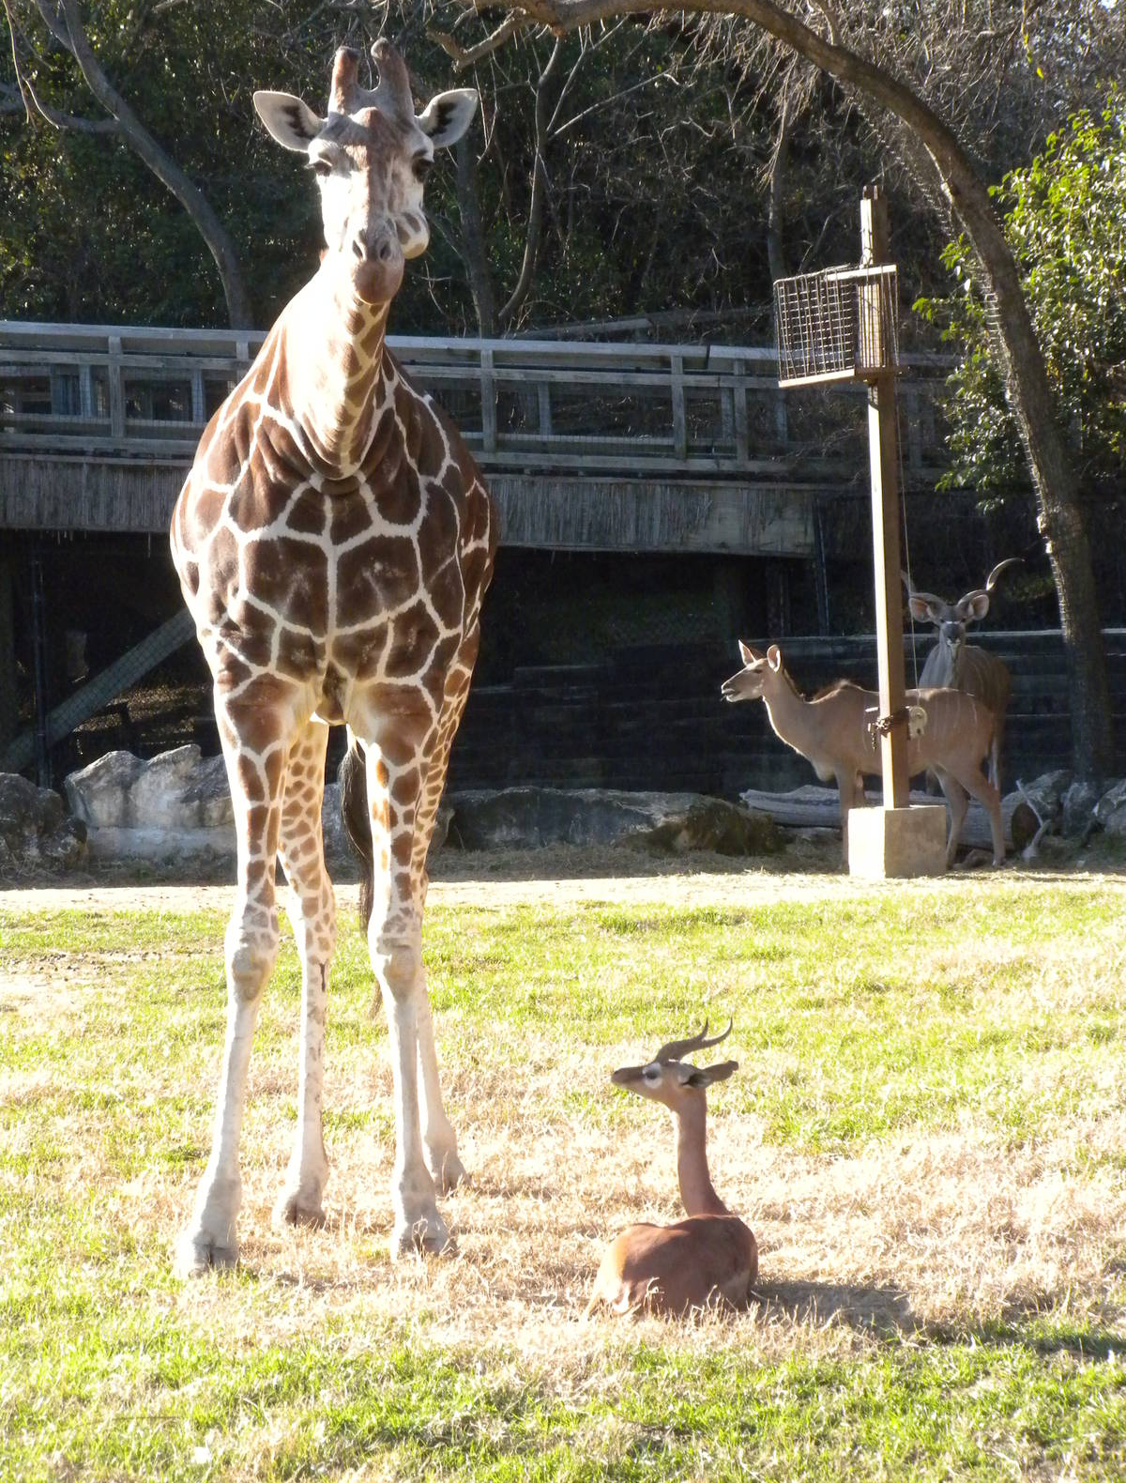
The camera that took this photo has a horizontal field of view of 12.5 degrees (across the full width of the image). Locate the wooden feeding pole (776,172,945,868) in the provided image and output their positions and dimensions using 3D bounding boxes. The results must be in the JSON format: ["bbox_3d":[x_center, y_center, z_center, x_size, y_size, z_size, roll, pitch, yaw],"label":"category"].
[{"bbox_3d":[1.877,-1.317,32.325,0.650,4.299,0.950,-2,3,-30],"label":"wooden feeding pole"}]

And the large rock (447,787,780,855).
[{"bbox_3d":[0.334,0.509,34.575,2.200,0.414,0.950,0,3,0],"label":"large rock"}]

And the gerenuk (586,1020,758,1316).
[{"bbox_3d":[0.338,1.285,15.890,0.430,0.837,0.800,2,3,28],"label":"gerenuk"}]

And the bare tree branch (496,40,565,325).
[{"bbox_3d":[-0.277,-5.087,46.797,0.620,2.668,0.550,0,3,0],"label":"bare tree branch"}]

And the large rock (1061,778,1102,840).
[{"bbox_3d":[3.573,0.464,35.574,0.280,0.392,0.300,0,3,0],"label":"large rock"}]

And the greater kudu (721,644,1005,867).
[{"bbox_3d":[1.919,0.086,33.051,1.820,1.420,0.450,0,3,0],"label":"greater kudu"}]

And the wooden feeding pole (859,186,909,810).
[{"bbox_3d":[2.010,-1.514,32.165,0.125,3.877,0.125,-4,3,-30],"label":"wooden feeding pole"}]

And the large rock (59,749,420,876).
[{"bbox_3d":[-2.102,0.434,33.570,2.300,0.770,1.050,0,3,0],"label":"large rock"}]

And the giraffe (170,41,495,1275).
[{"bbox_3d":[-0.757,-0.286,16.959,1.060,3.862,2.300,0,3,2],"label":"giraffe"}]

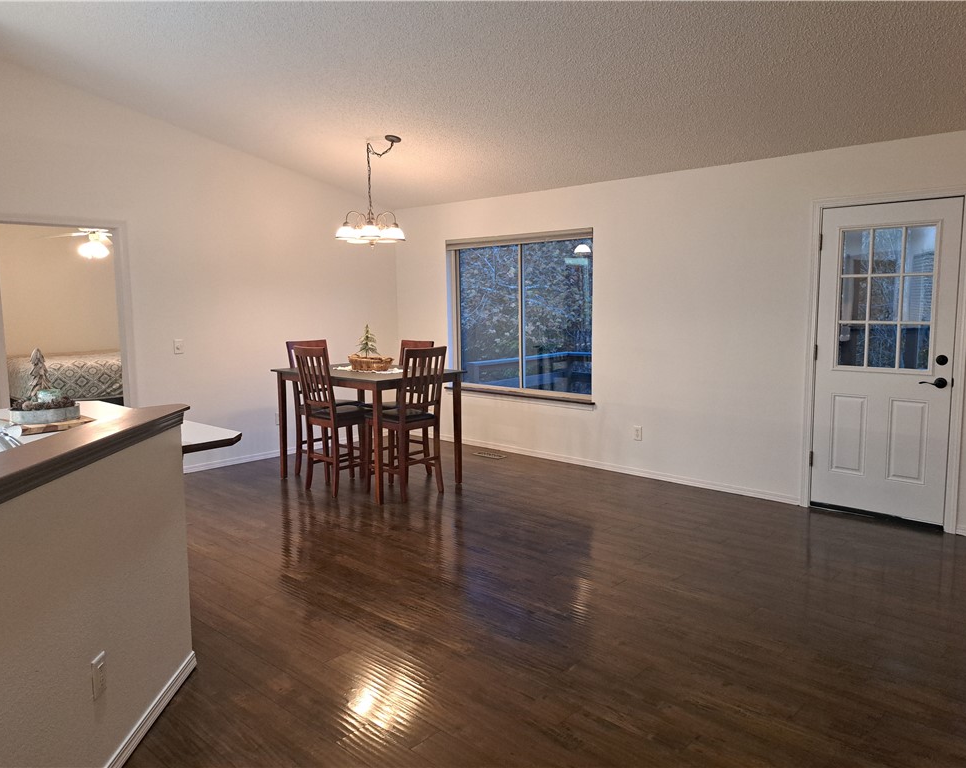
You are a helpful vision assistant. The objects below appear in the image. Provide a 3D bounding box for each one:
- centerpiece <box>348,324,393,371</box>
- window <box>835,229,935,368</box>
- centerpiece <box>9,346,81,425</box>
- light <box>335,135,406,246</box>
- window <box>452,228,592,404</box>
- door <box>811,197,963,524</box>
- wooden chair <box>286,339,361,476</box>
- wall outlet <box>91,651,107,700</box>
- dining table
[{"bbox_3d":[-0.961,-0.309,6.035,0.470,0.380,0.280,5,8,43],"label":"centerpiece"},{"bbox_3d":[2.603,-0.549,4.602,0.575,0.940,0.050,5,8,43],"label":"window"},{"bbox_3d":[-1.901,0.006,3.066,0.250,0.310,0.200,-4,7,-32],"label":"centerpiece"},{"bbox_3d":[-0.903,-1.544,5.752,0.590,0.870,0.580,-1,6,0],"label":"light"},{"bbox_3d":[0.314,-0.651,6.752,1.790,1.510,0.110,5,8,43],"label":"window"},{"bbox_3d":[2.605,-0.152,4.639,0.810,2.020,0.060,5,8,43],"label":"door"},{"bbox_3d":[-1.319,0.216,6.075,0.570,1.135,0.430,5,8,43],"label":"wooden chair"},{"bbox_3d":[-1.131,0.865,2.102,0.010,0.115,0.072,-1,6,-2],"label":"wall outlet"},{"bbox_3d":[-0.948,0.349,5.899,1.375,0.905,0.945,5,8,43],"label":"dining table"}]

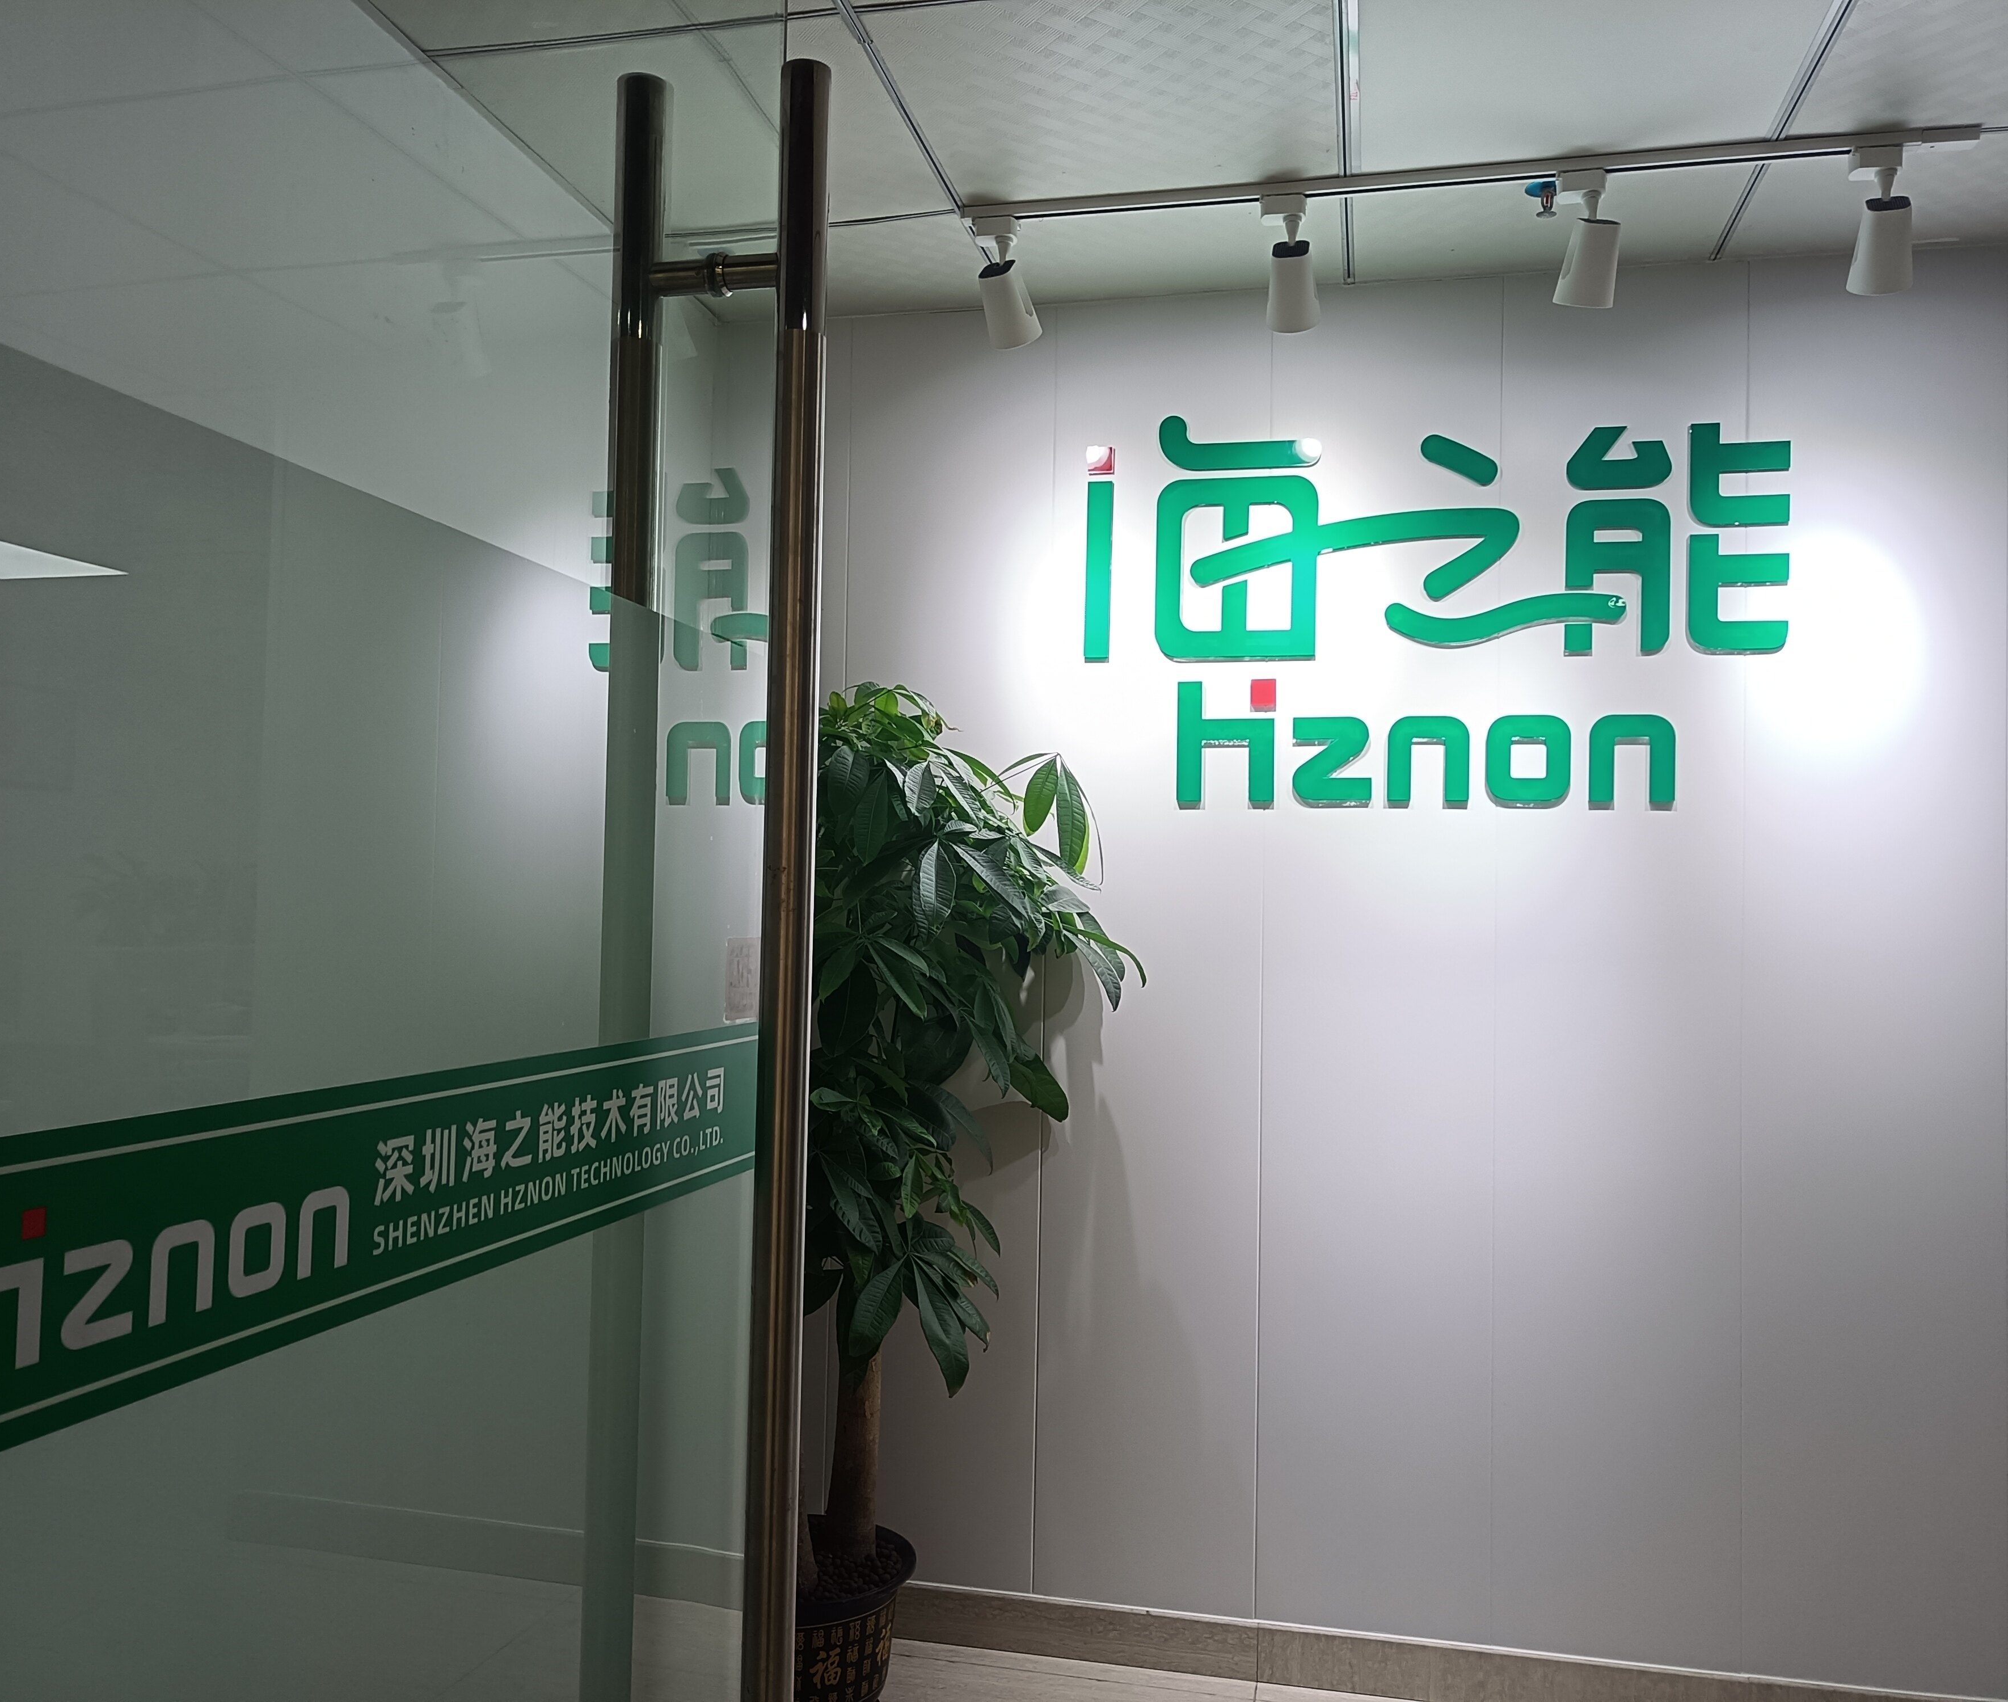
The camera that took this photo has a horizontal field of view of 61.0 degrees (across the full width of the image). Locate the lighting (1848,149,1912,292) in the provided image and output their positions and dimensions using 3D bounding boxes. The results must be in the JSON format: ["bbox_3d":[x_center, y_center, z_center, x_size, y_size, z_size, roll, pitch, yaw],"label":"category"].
[{"bbox_3d":[1.276,-0.904,2.474,0.090,0.205,0.132,0,-2,18],"label":"lighting"}]

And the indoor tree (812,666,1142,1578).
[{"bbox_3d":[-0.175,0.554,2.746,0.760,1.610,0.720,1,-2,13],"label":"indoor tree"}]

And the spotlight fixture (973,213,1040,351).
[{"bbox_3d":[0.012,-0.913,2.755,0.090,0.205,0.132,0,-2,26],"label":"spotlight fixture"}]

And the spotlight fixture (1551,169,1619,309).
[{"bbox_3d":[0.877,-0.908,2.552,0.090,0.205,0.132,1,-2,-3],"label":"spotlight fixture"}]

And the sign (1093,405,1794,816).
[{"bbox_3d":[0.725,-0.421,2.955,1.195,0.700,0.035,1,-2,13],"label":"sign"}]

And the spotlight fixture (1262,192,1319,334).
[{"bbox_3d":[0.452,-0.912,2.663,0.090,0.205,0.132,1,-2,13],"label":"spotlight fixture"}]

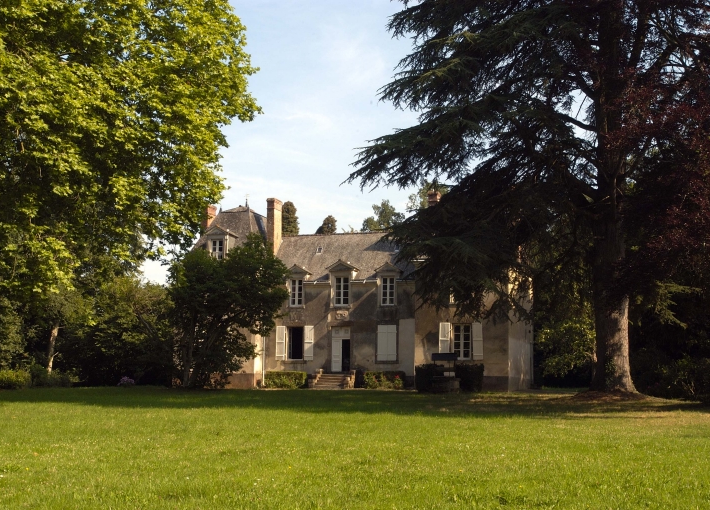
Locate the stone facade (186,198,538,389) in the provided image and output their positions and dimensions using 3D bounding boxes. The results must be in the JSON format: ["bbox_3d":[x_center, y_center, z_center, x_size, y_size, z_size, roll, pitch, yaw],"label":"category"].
[{"bbox_3d":[0.067,2.553,74.403,22.395,12.796,8.928,-2,-6,19],"label":"stone facade"}]

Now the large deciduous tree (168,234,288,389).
[{"bbox_3d":[-8.016,3.631,70.183,7.300,9.700,6.800,0,-6,0],"label":"large deciduous tree"}]

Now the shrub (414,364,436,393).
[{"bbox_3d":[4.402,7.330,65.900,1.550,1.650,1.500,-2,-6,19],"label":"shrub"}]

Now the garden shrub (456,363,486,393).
[{"bbox_3d":[6.774,7.271,65.405,1.600,1.700,1.500,-2,-6,19],"label":"garden shrub"}]

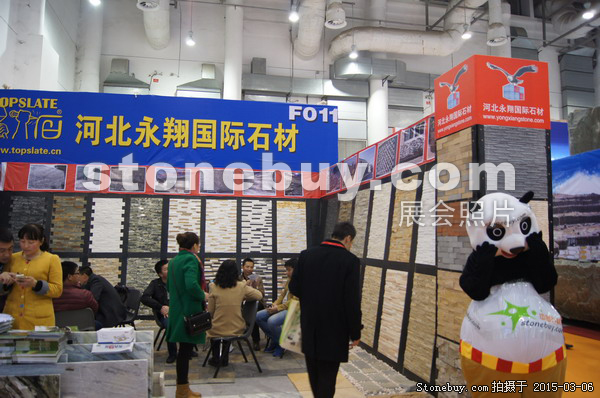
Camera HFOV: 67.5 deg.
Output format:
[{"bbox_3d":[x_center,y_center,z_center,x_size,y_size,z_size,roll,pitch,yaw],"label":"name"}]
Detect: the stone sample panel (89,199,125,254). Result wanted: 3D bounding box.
[{"bbox_3d":[-3.822,0.499,8.844,0.612,1.107,0.050,2,-13,-13],"label":"stone sample panel"}]

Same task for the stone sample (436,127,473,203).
[{"bbox_3d":[1.488,-0.302,4.291,0.050,0.644,0.624,1,-5,-13],"label":"stone sample"}]

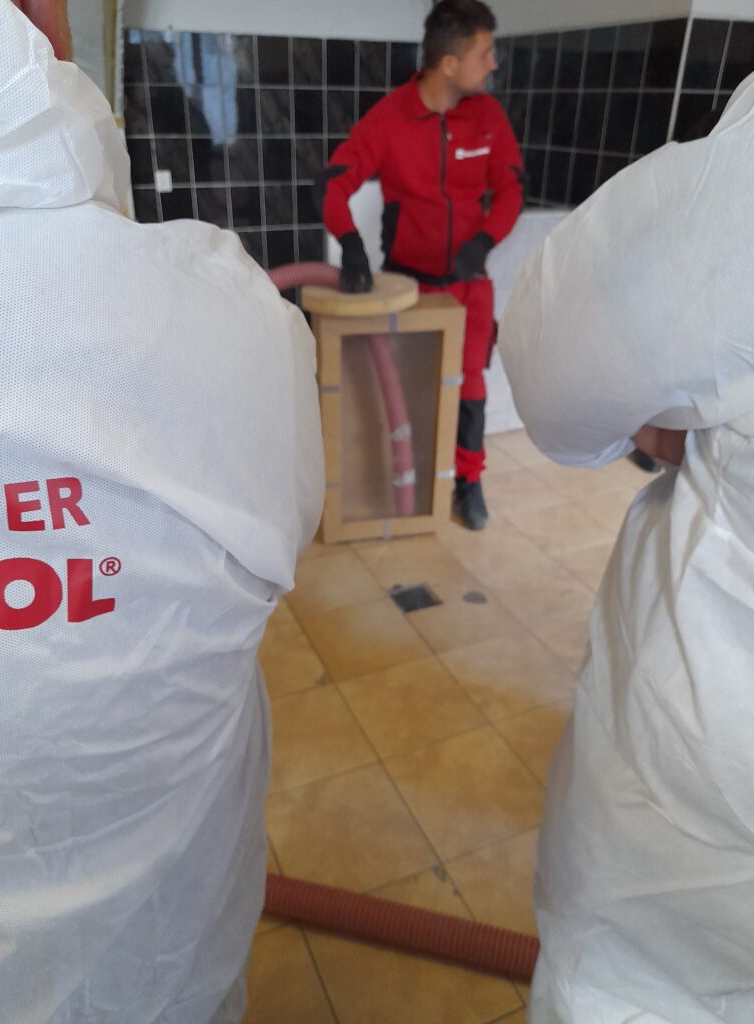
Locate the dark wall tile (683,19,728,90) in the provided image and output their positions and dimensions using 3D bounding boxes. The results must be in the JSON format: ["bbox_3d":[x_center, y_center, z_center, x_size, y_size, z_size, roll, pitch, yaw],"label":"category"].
[{"bbox_3d":[1.331,-1.851,3.003,0.198,0.248,0.010,-11,31,-21],"label":"dark wall tile"}]

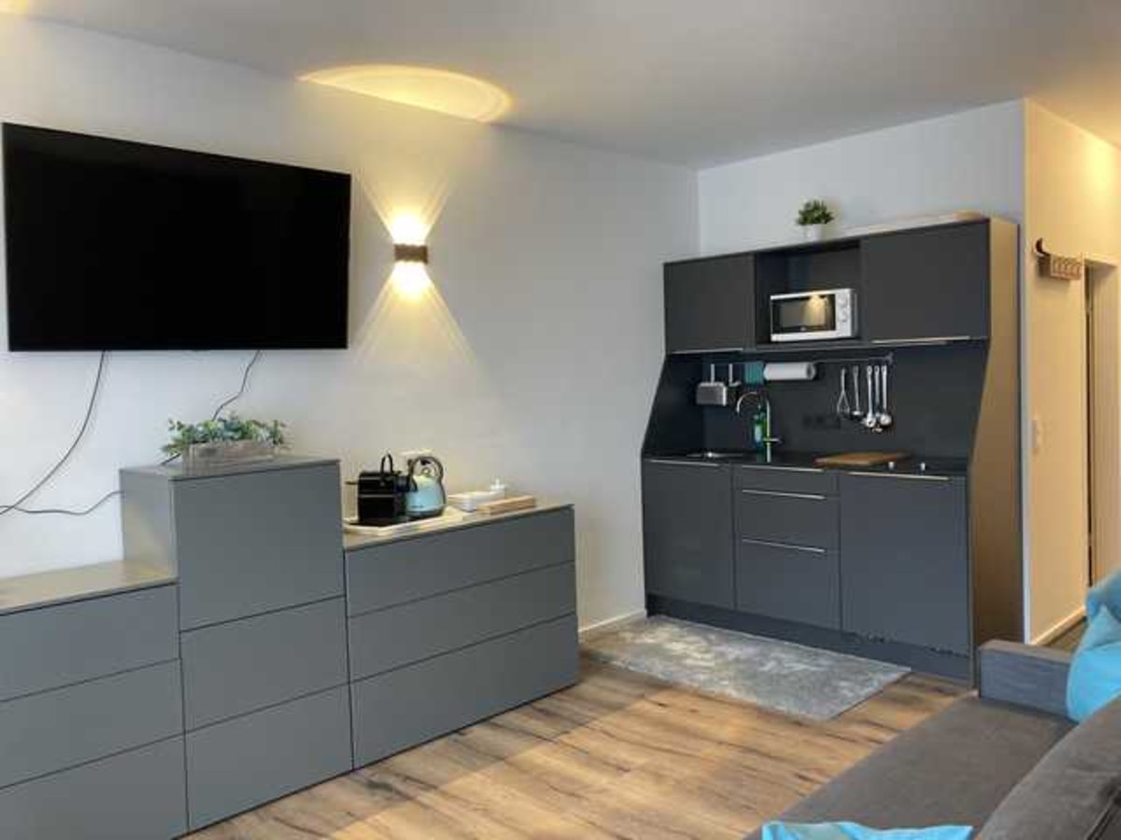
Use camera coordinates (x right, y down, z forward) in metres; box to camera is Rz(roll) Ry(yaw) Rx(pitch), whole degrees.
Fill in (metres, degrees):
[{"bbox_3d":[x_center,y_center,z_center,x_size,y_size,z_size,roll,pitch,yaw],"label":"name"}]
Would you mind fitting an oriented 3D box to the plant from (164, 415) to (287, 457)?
[{"bbox_3d":[-1.200,0.057,3.248,0.170,0.144,0.390,1,4,45],"label":"plant"}]

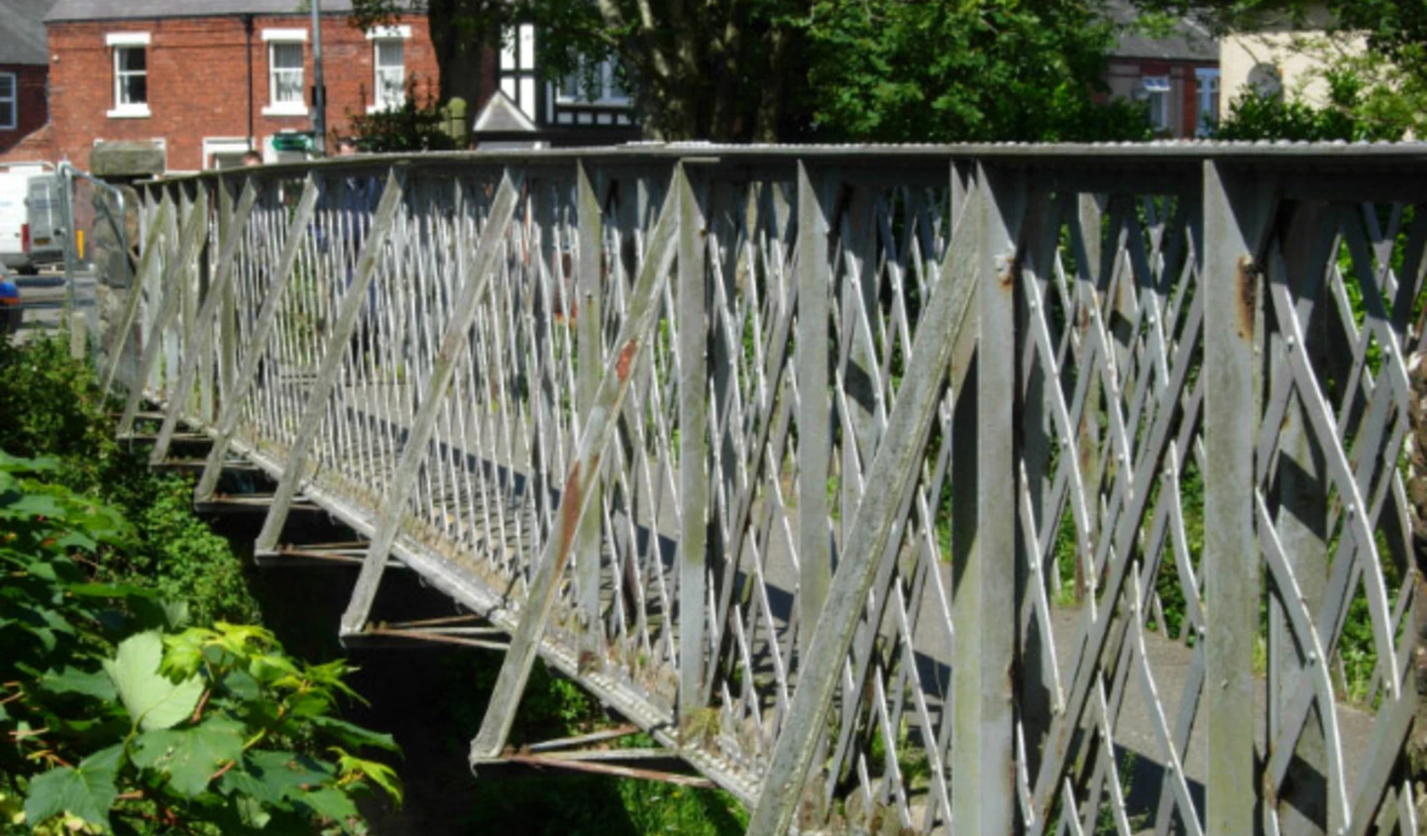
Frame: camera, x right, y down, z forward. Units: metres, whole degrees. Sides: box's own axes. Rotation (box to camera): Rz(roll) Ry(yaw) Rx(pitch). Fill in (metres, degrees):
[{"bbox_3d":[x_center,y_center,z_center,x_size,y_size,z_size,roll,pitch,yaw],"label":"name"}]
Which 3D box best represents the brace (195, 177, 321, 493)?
[{"bbox_3d":[-2.009,-0.356,18.853,0.075,1.515,0.065,19,-3,-12],"label":"brace"}]

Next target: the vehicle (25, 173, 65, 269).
[{"bbox_3d":[-15.273,-3.931,85.931,4.700,2.050,1.950,1,3,27],"label":"vehicle"}]

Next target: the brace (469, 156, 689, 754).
[{"bbox_3d":[-0.316,0.108,10.290,0.075,1.519,0.065,19,-3,-12],"label":"brace"}]

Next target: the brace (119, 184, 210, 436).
[{"bbox_3d":[-3.173,-0.627,24.562,0.075,1.519,0.065,17,-3,-12],"label":"brace"}]

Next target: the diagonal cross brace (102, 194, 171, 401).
[{"bbox_3d":[-3.736,-0.779,27.416,0.075,1.474,0.065,16,-3,-12],"label":"diagonal cross brace"}]

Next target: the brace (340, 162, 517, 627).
[{"bbox_3d":[-0.865,-0.052,13.144,0.075,1.510,0.065,19,-3,-12],"label":"brace"}]

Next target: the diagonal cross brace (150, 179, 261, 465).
[{"bbox_3d":[-2.581,-0.500,21.707,0.075,1.524,0.065,18,-3,-12],"label":"diagonal cross brace"}]

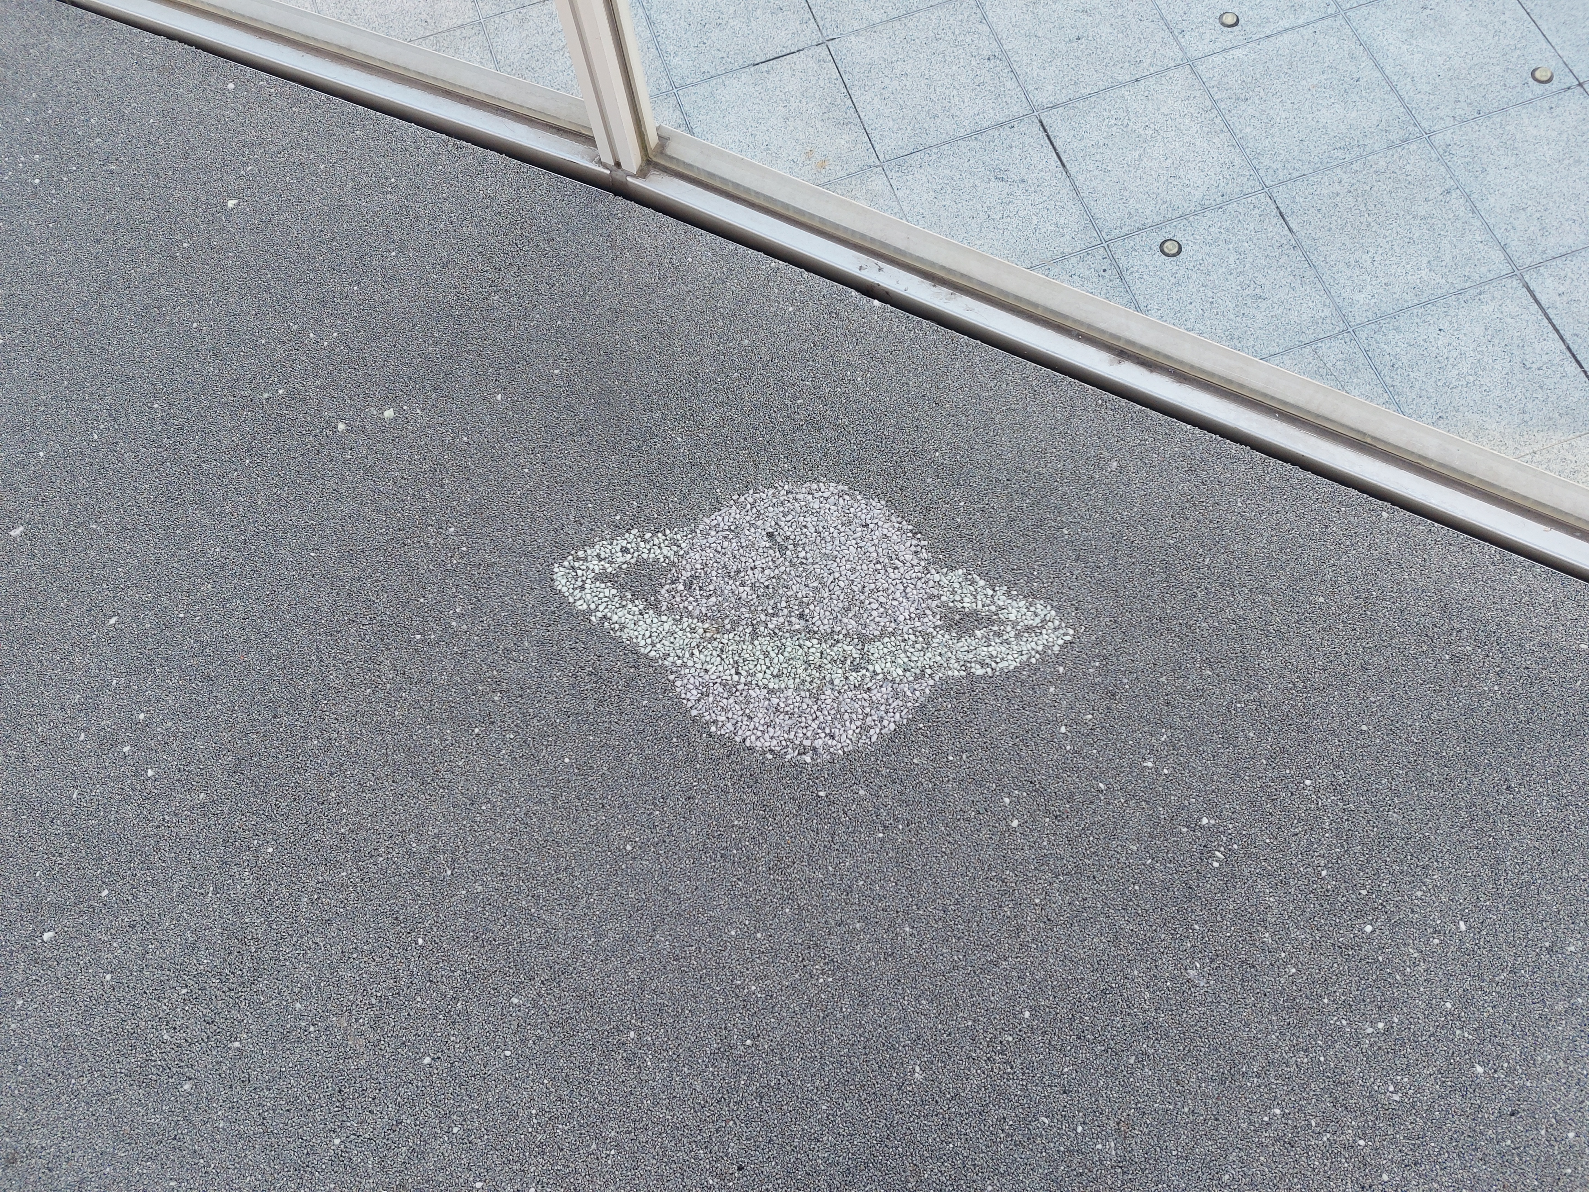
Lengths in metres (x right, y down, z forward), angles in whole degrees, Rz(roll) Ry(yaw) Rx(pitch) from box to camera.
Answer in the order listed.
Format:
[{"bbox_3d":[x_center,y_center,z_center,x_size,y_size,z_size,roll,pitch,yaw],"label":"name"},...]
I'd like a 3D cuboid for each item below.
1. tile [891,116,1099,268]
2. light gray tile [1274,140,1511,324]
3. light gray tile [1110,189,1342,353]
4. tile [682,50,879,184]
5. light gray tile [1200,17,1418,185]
[{"bbox_3d":[0.346,-0.689,1.945,0.298,0.015,0.298,-19,71,-3],"label":"tile"},{"bbox_3d":[1.010,-0.619,1.878,0.298,0.015,0.298,-19,71,-3],"label":"light gray tile"},{"bbox_3d":[0.727,-0.520,1.864,0.298,0.015,0.298,-19,71,-3],"label":"light gray tile"},{"bbox_3d":[-0.034,-0.858,2.026,0.298,0.015,0.298,-19,71,-3],"label":"tile"},{"bbox_3d":[0.912,-0.886,1.974,0.298,0.015,0.298,-19,71,-3],"label":"light gray tile"}]

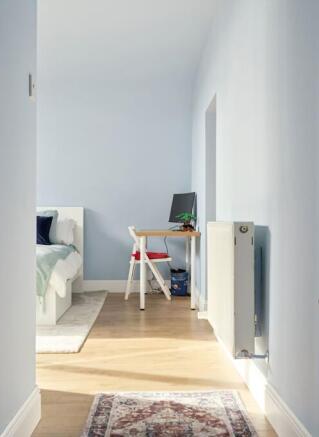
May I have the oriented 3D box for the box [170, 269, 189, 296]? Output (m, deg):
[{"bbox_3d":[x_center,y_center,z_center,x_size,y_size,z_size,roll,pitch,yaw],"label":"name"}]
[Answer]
[{"bbox_3d":[0.228,0.722,6.130,0.190,0.285,0.180,0,0,0],"label":"box"}]

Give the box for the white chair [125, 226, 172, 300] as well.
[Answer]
[{"bbox_3d":[-0.110,0.475,5.970,0.500,0.780,0.440,0,0,2],"label":"white chair"}]

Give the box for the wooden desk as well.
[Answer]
[{"bbox_3d":[0.084,0.495,5.680,0.600,0.740,1.200,0,0,0],"label":"wooden desk"}]

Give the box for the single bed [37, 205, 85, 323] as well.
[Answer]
[{"bbox_3d":[-1.670,0.365,5.330,1.650,1.000,2.040,0,0,-1],"label":"single bed"}]

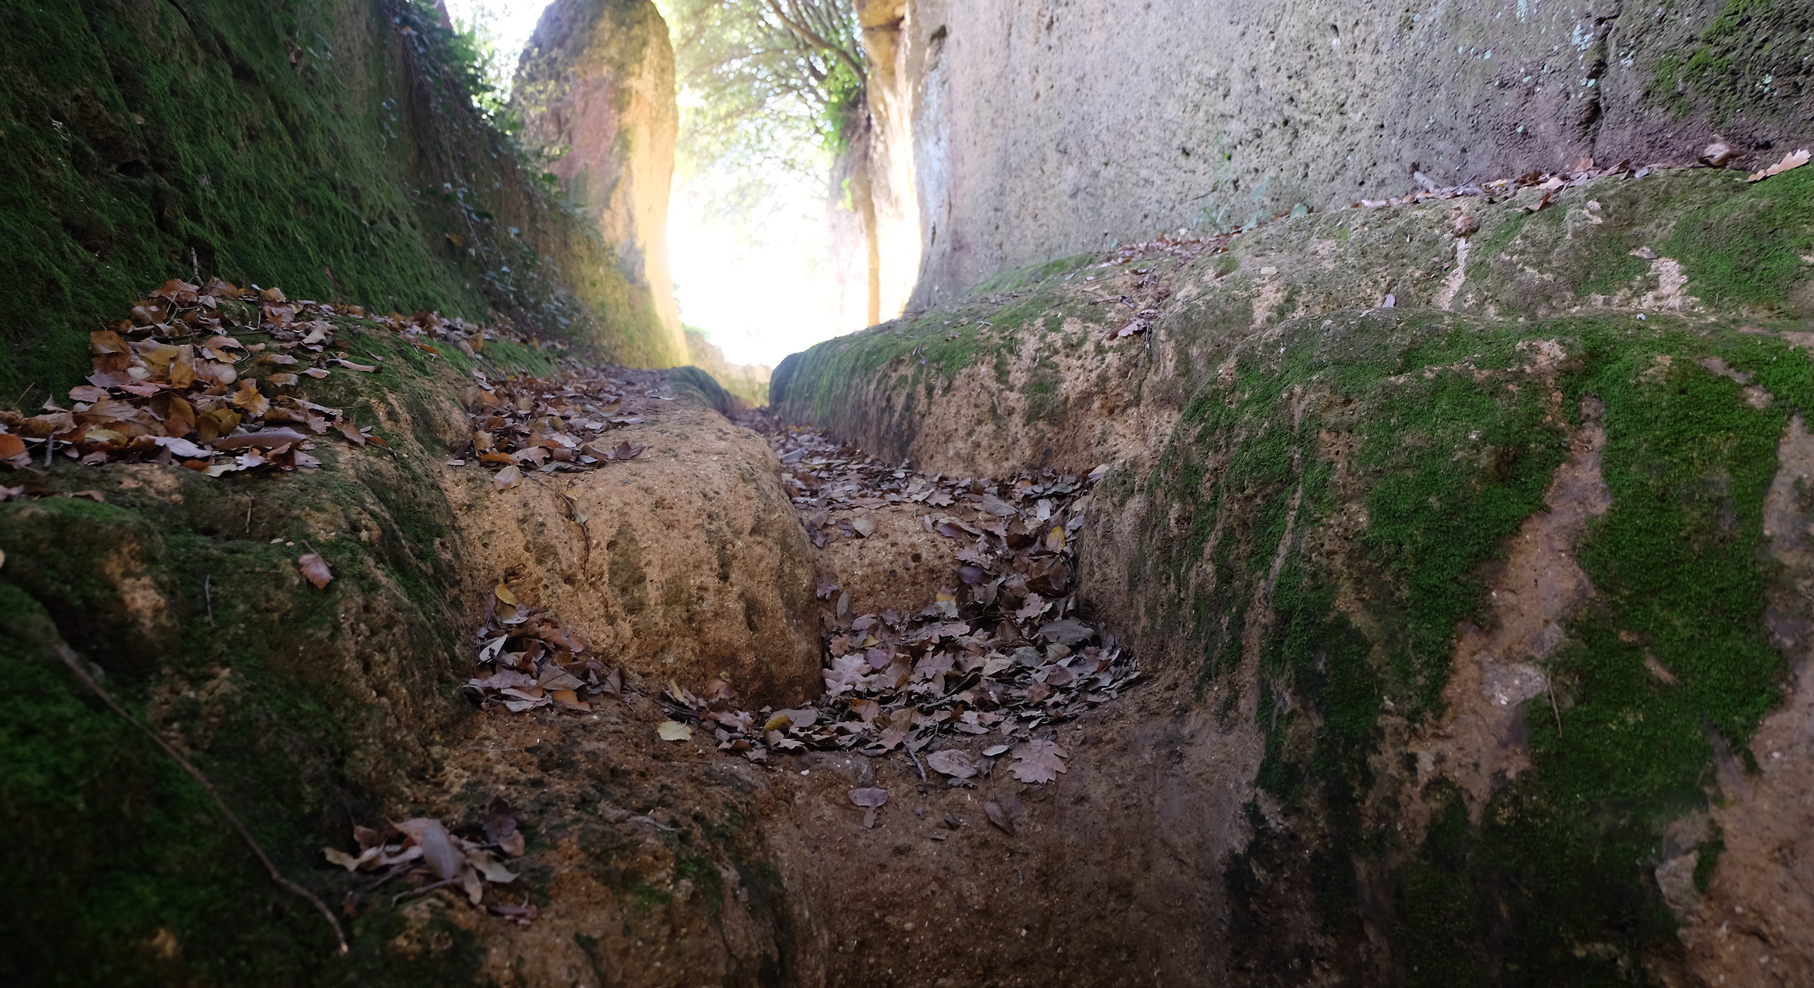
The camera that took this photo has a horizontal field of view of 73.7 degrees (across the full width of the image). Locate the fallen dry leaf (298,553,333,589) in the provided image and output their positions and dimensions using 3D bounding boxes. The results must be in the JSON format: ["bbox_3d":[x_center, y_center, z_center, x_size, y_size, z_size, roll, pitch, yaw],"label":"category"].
[{"bbox_3d":[-0.635,0.083,1.300,0.027,0.012,0.051,-14,53,-30],"label":"fallen dry leaf"}]

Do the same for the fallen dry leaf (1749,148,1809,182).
[{"bbox_3d":[1.154,-0.435,1.601,0.106,0.015,0.035,-24,35,-5],"label":"fallen dry leaf"}]

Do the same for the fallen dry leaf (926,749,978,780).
[{"bbox_3d":[0.057,0.328,1.474,0.077,0.012,0.049,14,24,34],"label":"fallen dry leaf"}]

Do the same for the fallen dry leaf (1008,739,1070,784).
[{"bbox_3d":[0.159,0.321,1.452,0.069,0.012,0.101,4,20,10],"label":"fallen dry leaf"}]

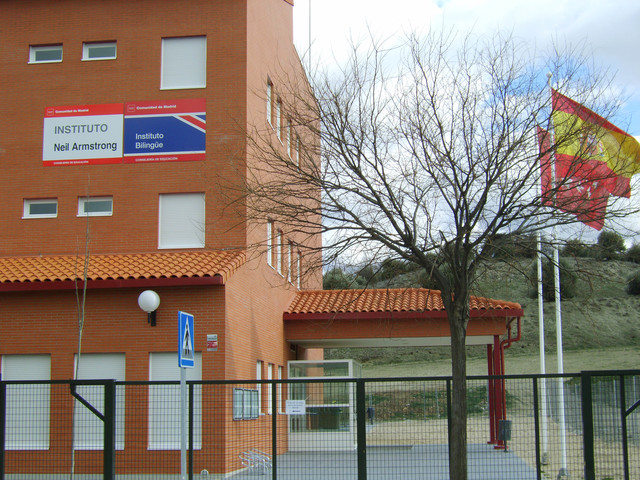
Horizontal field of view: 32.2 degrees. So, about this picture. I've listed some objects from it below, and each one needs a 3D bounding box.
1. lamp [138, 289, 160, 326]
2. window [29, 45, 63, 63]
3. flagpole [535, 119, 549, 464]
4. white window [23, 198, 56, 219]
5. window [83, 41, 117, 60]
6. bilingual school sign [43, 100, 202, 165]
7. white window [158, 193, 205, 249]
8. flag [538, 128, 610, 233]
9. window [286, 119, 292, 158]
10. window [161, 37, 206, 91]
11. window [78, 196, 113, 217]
[{"bbox_3d":[-3.459,1.386,22.679,0.449,0.711,0.594,-1,-9,6],"label":"lamp"},{"bbox_3d":[-6.654,-4.520,26.967,0.854,0.491,0.160,-1,-9,6],"label":"window"},{"bbox_3d":[4.721,1.007,23.744,0.130,7.456,0.130,-1,-9,6],"label":"flagpole"},{"bbox_3d":[-6.645,-0.759,26.411,0.857,0.490,0.160,-1,-9,6],"label":"white window"},{"bbox_3d":[-5.325,-4.571,26.841,0.864,0.478,0.160,-1,-9,6],"label":"window"},{"bbox_3d":[-4.670,-2.550,26.395,3.947,1.488,0.060,-1,-9,6],"label":"bilingual school sign"},{"bbox_3d":[-3.233,-0.453,26.023,1.108,1.322,0.160,-1,-9,6],"label":"white window"},{"bbox_3d":[5.535,-1.370,24.318,1.600,2.100,0.400,3,-9,-22],"label":"flag"},{"bbox_3d":[-0.991,-3.178,34.396,0.160,1.270,1.100,-1,-9,6],"label":"window"},{"bbox_3d":[-3.260,-4.237,26.584,1.107,1.305,0.160,-1,-9,6],"label":"window"},{"bbox_3d":[-5.311,-0.804,26.283,0.861,0.490,0.160,-1,-9,6],"label":"window"}]

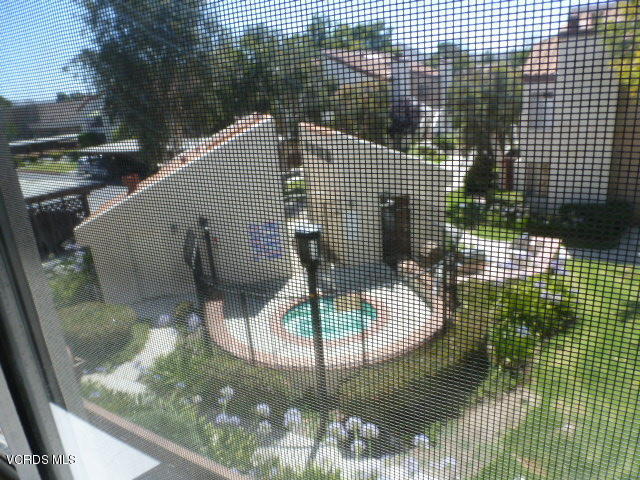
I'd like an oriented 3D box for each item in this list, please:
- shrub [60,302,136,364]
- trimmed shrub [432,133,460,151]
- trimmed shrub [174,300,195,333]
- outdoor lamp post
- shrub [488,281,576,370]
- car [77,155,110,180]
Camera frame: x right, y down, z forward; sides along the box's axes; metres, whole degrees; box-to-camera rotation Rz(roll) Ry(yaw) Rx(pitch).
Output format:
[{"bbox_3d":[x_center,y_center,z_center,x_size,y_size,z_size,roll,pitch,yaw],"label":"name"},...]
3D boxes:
[{"bbox_3d":[-5.080,2.050,10.150,1.700,0.880,1.750,-15,20,-28],"label":"shrub"},{"bbox_3d":[10.591,-8.247,37.149,2.250,1.380,2.100,0,18,16],"label":"trimmed shrub"},{"bbox_3d":[-3.220,1.800,10.550,0.480,0.720,0.480,-11,18,-18],"label":"trimmed shrub"},{"bbox_3d":[-0.050,1.375,7.200,0.400,3.410,0.400,-6,17,-1],"label":"outdoor lamp post"},{"bbox_3d":[4.130,1.560,8.720,1.600,1.250,1.700,4,19,26],"label":"shrub"},{"bbox_3d":[-18.360,-5.951,36.173,1.850,1.600,4.600,-15,20,-29],"label":"car"}]

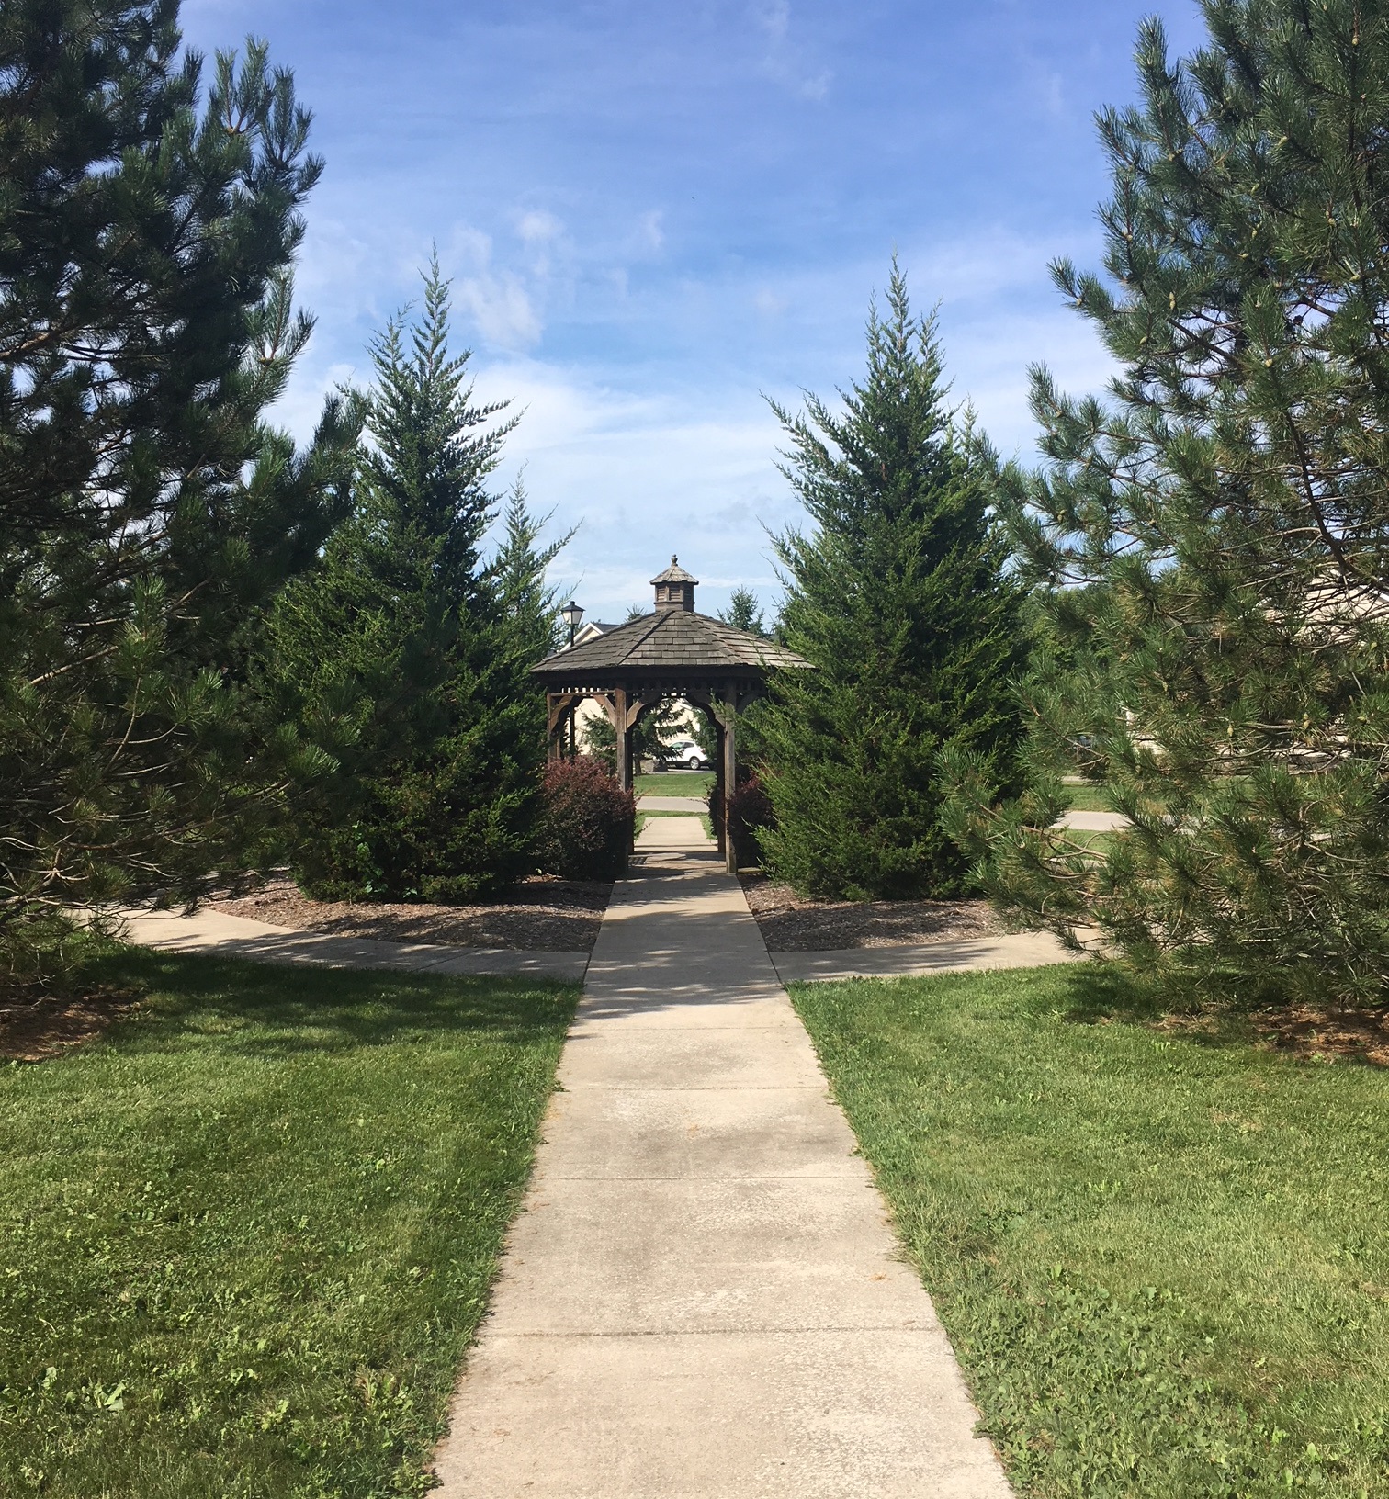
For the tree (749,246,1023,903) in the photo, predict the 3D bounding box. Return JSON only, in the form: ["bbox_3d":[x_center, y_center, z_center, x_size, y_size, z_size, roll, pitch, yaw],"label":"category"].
[{"bbox_3d":[1.850,-1.690,14.800,2.700,6.000,2.700,0,1,-1],"label":"tree"}]

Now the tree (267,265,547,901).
[{"bbox_3d":[-2.740,-1.690,14.750,2.750,6.000,2.700,0,1,-1],"label":"tree"}]

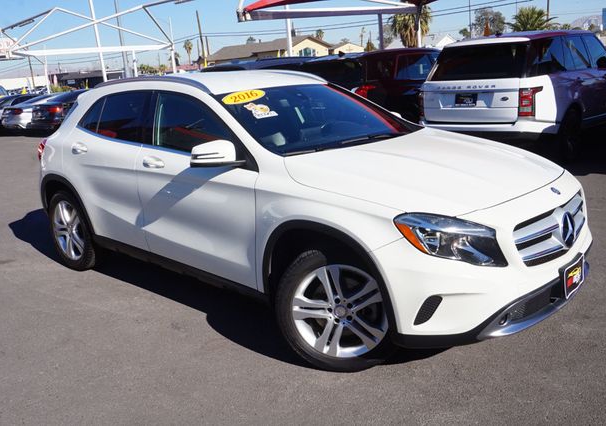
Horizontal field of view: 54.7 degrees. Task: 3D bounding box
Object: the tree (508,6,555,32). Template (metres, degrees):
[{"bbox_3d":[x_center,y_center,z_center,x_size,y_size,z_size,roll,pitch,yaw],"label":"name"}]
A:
[{"bbox_3d":[19.487,-14.967,50.000,4.000,5.100,4.000,-3,15,0],"label":"tree"}]

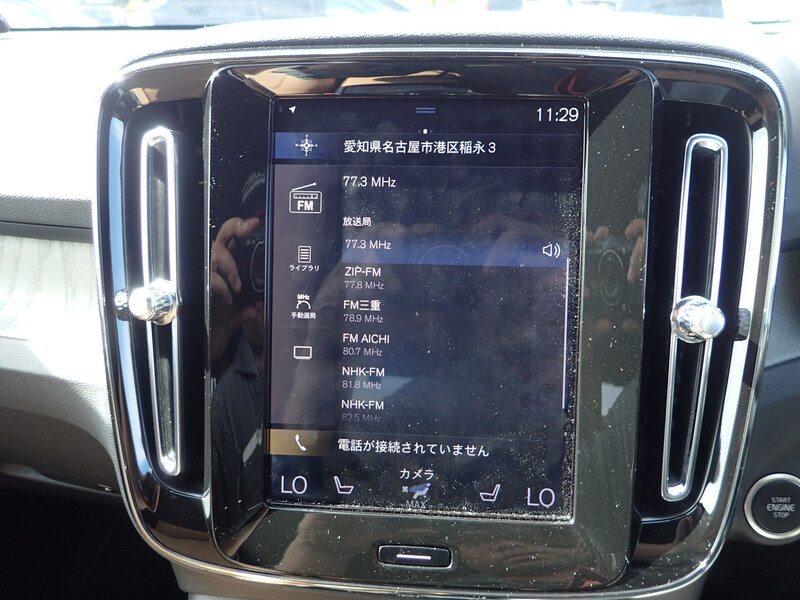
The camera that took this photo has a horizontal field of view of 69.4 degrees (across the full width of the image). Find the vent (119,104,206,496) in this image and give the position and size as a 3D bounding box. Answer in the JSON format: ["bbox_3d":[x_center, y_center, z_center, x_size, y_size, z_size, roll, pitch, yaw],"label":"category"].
[{"bbox_3d":[-0.111,0.000,0.263,0.045,0.185,0.028,1,2,3],"label":"vent"}]

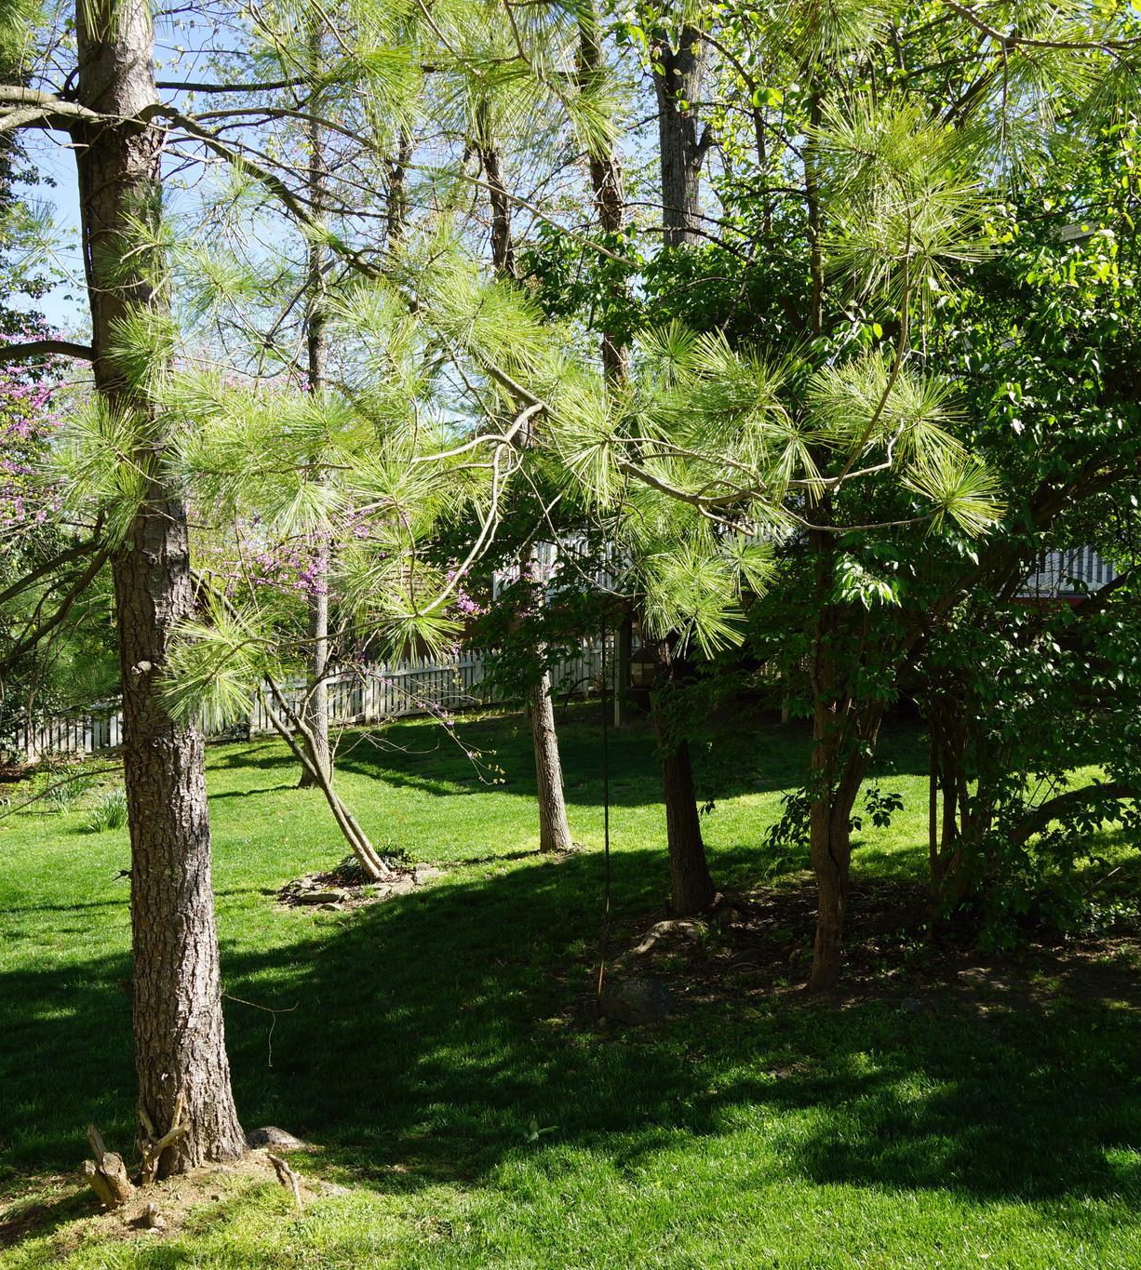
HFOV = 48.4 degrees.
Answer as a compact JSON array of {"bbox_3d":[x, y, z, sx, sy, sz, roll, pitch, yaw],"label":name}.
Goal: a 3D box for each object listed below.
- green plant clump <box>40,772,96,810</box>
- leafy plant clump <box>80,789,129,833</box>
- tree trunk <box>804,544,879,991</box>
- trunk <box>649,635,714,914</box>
[{"bbox_3d":[-5.450,1.699,13.800,0.600,0.370,0.520,0,1,0],"label":"green plant clump"},{"bbox_3d":[-4.381,1.653,12.000,0.530,0.370,0.500,0,1,0],"label":"leafy plant clump"},{"bbox_3d":[1.290,0.631,6.050,0.350,2.100,0.310,0,0,0],"label":"tree trunk"},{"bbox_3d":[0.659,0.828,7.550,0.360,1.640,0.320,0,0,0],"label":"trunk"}]

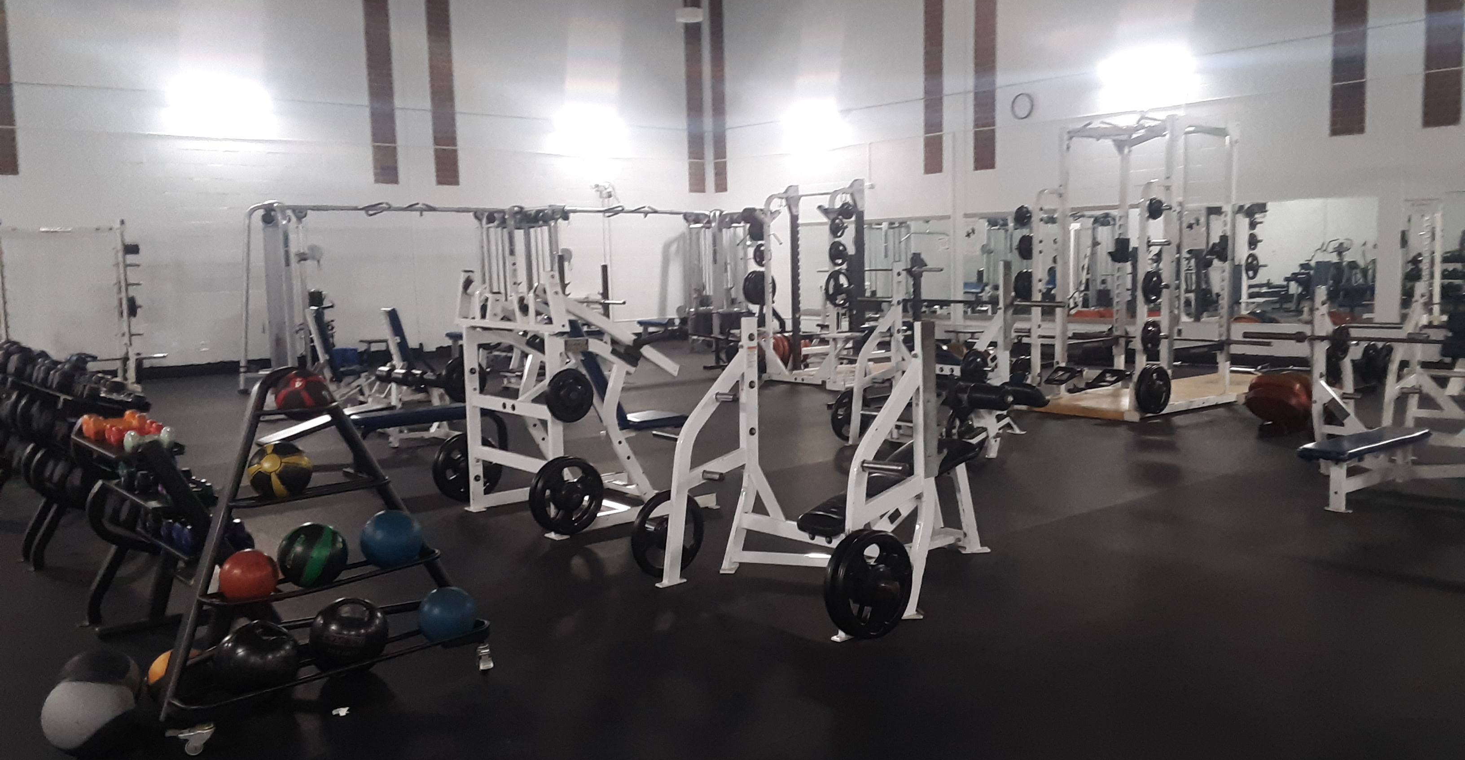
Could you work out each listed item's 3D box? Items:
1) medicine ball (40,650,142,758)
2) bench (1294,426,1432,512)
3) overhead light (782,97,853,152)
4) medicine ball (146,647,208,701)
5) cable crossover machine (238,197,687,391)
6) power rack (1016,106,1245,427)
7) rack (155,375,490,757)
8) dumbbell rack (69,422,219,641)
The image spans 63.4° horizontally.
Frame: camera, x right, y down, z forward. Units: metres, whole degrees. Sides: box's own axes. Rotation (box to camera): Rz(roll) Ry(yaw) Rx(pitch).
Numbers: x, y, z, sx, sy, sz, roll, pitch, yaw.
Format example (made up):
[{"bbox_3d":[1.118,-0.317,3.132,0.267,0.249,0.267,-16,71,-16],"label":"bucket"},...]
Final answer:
[{"bbox_3d":[-2.067,1.038,3.823,0.315,0.315,0.315,-6,8,-41],"label":"medicine ball"},{"bbox_3d":[3.776,0.531,7.076,1.220,0.375,0.320,-6,8,-41],"label":"bench"},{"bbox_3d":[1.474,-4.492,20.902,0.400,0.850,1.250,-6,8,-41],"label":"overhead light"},{"bbox_3d":[-1.886,1.044,4.087,0.235,0.235,0.235,-1,6,0],"label":"medicine ball"},{"bbox_3d":[-3.383,-1.310,17.083,7.150,2.400,1.100,-6,8,-41],"label":"cable crossover machine"},{"bbox_3d":[3.857,-1.084,11.411,1.750,2.710,1.650,-6,8,-41],"label":"power rack"},{"bbox_3d":[-1.460,0.536,4.165,1.200,1.210,0.500,-6,8,-41],"label":"rack"},{"bbox_3d":[-2.722,0.626,5.478,0.600,0.830,0.880,-6,8,-41],"label":"dumbbell rack"}]

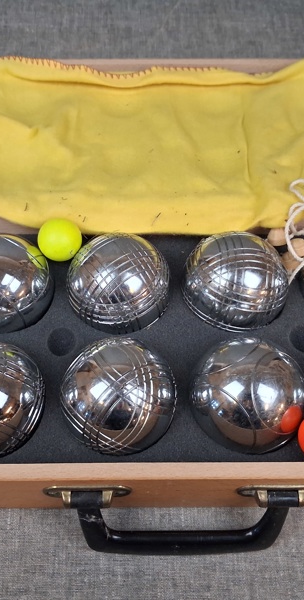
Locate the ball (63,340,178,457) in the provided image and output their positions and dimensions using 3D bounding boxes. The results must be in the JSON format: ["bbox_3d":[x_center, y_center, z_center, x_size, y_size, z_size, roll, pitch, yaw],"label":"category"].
[{"bbox_3d":[-0.020,0.060,0.391,0.072,0.072,0.072,0,59,-1],"label":"ball"}]

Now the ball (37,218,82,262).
[{"bbox_3d":[-0.065,-0.042,0.439,0.031,0.031,0.031,0,59,-1],"label":"ball"}]

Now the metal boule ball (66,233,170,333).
[{"bbox_3d":[-0.023,-0.011,0.437,0.073,0.073,0.073,0,59,-1],"label":"metal boule ball"}]

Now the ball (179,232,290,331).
[{"bbox_3d":[0.058,-0.012,0.435,0.072,0.072,0.072,1,59,-1],"label":"ball"}]

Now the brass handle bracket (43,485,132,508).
[{"bbox_3d":[-0.038,0.117,0.366,0.052,0.020,0.011,0,59,-1],"label":"brass handle bracket"}]

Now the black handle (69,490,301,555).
[{"bbox_3d":[0.019,0.136,0.378,0.133,0.042,0.033,0,59,-1],"label":"black handle"}]

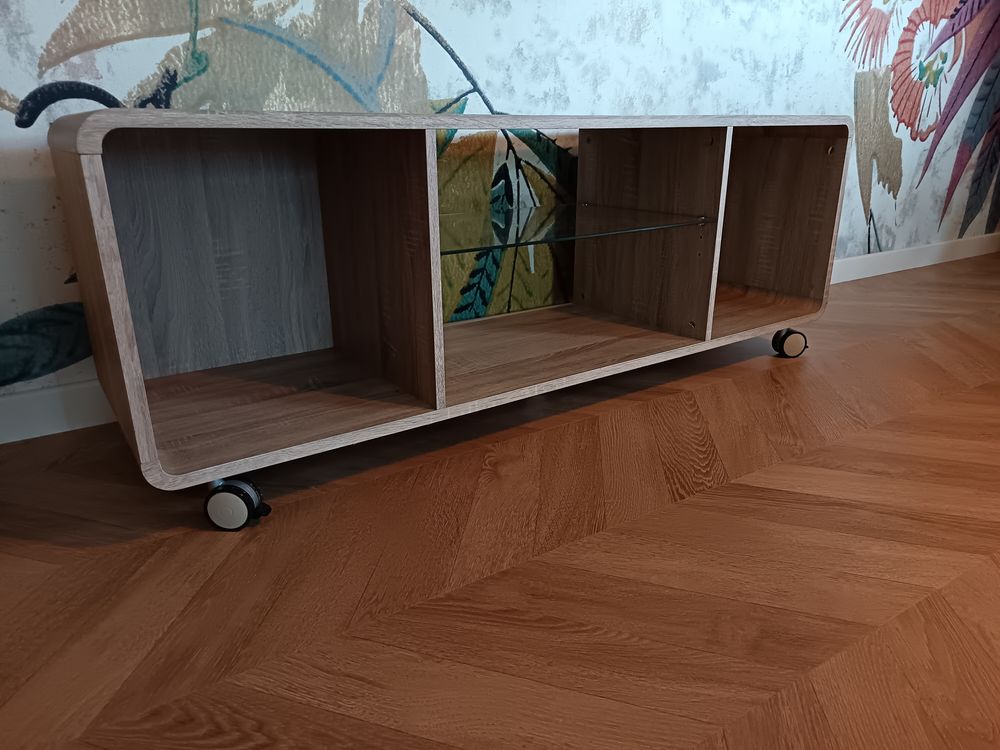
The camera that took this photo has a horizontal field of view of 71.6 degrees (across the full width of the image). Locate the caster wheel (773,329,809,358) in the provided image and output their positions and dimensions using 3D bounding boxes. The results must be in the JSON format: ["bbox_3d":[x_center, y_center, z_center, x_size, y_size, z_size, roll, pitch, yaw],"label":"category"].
[{"bbox_3d":[0.666,-0.076,1.577,0.078,0.066,0.043,-4,20,-11],"label":"caster wheel"}]

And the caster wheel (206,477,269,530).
[{"bbox_3d":[-0.339,0.166,0.907,0.078,0.066,0.043,2,20,7],"label":"caster wheel"}]

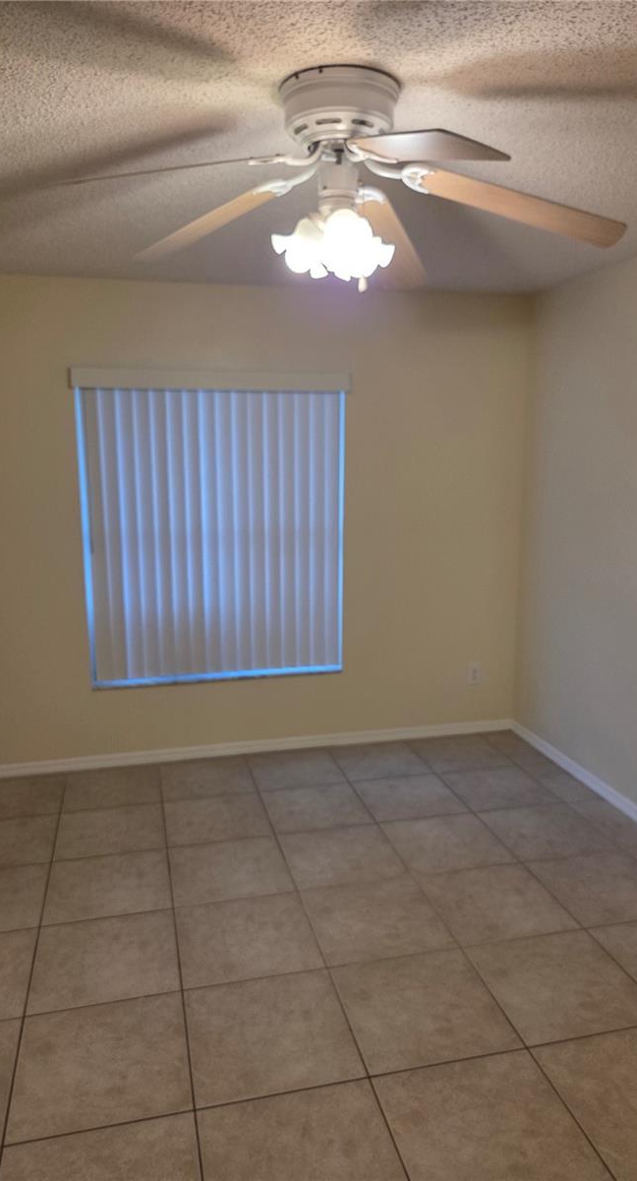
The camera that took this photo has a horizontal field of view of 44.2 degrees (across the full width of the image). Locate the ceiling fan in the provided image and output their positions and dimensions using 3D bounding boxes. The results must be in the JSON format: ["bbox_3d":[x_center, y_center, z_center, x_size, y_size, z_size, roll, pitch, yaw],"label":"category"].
[{"bbox_3d":[0.059,-0.925,1.827,1.270,0.430,1.260,-3,10,-14],"label":"ceiling fan"}]

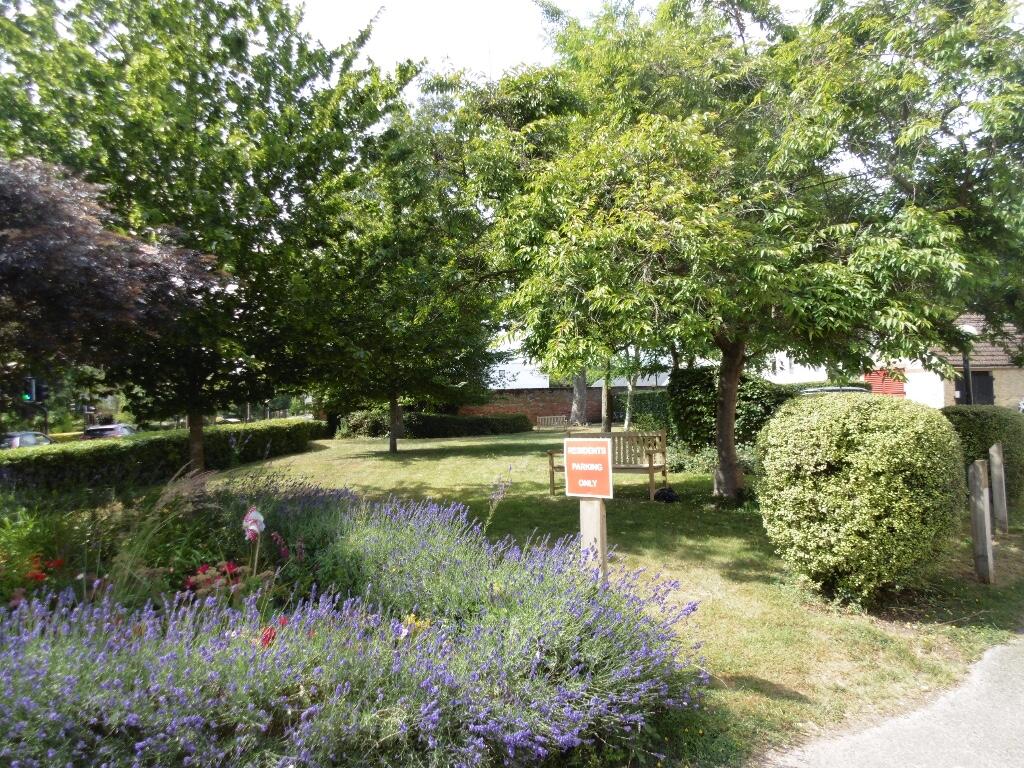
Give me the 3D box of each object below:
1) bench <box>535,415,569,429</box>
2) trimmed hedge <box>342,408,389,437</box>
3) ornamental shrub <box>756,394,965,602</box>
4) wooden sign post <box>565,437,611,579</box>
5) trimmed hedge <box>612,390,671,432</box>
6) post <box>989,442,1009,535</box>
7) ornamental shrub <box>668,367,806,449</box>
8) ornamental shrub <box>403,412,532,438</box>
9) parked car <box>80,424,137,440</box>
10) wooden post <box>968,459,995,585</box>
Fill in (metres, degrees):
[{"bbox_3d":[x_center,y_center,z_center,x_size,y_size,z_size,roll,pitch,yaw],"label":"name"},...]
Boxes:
[{"bbox_3d":[2.116,1.974,34.000,1.500,0.880,0.600,-2,-2,-12],"label":"bench"},{"bbox_3d":[-7.203,1.995,32.000,2.500,1.400,1.700,-2,-2,-18],"label":"trimmed hedge"},{"bbox_3d":[2.529,0.772,4.820,1.400,1.380,1.400,-3,-2,28],"label":"ornamental shrub"},{"bbox_3d":[0.473,0.921,3.820,0.285,1.170,0.140,-3,-2,26],"label":"wooden sign post"},{"bbox_3d":[6.766,1.292,34.000,2.950,1.900,1.800,-2,-2,6],"label":"trimmed hedge"},{"bbox_3d":[4.659,0.988,6.200,0.110,0.880,0.110,-4,-3,43],"label":"post"},{"bbox_3d":[5.128,0.656,14.800,3.000,2.060,2.000,-2,-2,12],"label":"ornamental shrub"},{"bbox_3d":[-2.251,2.018,32.200,6.600,1.000,1.400,-1,-2,-23],"label":"ornamental shrub"},{"bbox_3d":[-22.376,3.115,36.000,1.780,1.500,4.200,-2,-2,-10],"label":"parked car"},{"bbox_3d":[3.369,0.981,4.670,0.110,0.890,0.110,-4,-3,43],"label":"wooden post"}]

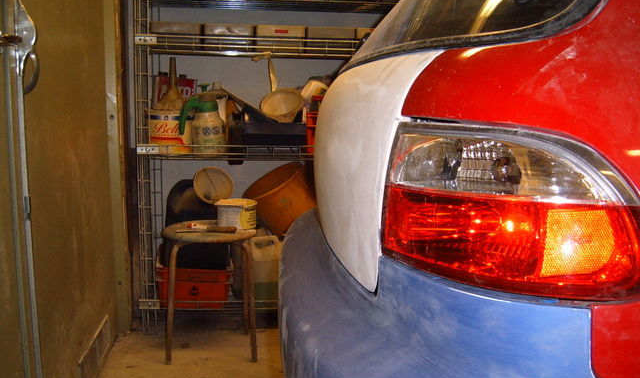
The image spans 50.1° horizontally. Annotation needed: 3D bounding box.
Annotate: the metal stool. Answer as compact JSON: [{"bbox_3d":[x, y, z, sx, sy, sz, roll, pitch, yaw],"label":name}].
[{"bbox_3d":[-0.398,0.365,2.495,0.340,0.452,0.340,-1,8,-11],"label":"metal stool"}]

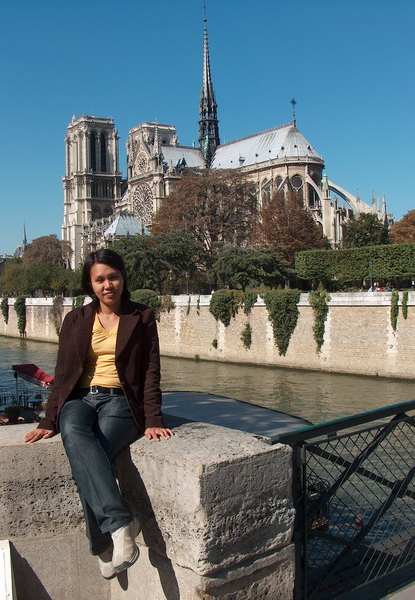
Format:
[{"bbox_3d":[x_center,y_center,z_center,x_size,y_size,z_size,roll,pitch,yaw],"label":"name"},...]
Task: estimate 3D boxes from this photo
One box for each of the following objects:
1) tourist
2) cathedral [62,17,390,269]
[{"bbox_3d":[-0.473,0.419,2.710,0.650,1.300,0.640,0,0,3],"label":"tourist"},{"bbox_3d":[-0.155,-49.393,208.028,48.000,96.000,129.000,-3,2,-35],"label":"cathedral"}]

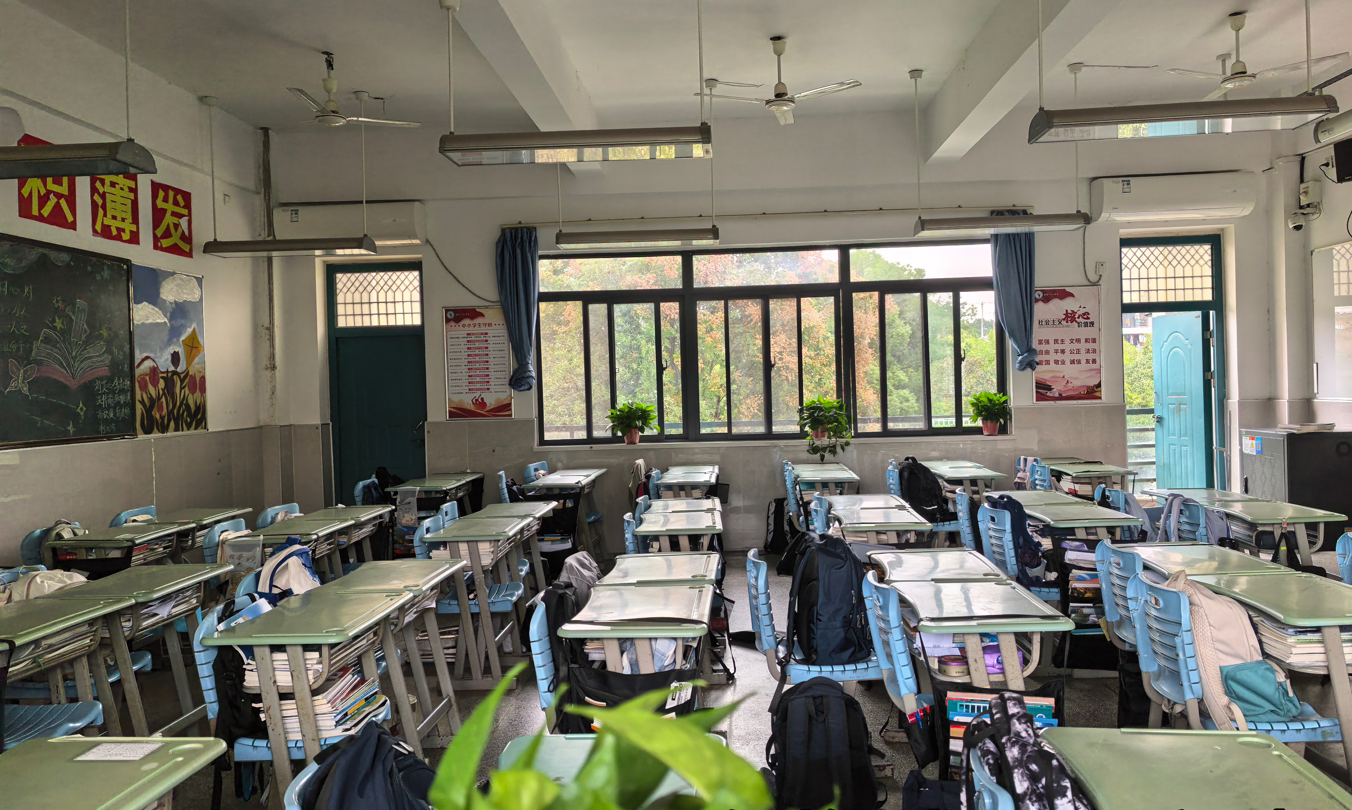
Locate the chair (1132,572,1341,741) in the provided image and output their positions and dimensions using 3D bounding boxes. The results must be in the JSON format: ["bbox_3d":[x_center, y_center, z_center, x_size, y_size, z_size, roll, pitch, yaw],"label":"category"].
[{"bbox_3d":[1.656,0.921,2.811,0.460,0.810,0.410,-2,1,4],"label":"chair"}]

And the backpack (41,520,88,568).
[{"bbox_3d":[-3.164,0.797,4.930,0.190,0.410,0.290,-2,1,8],"label":"backpack"}]

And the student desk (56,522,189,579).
[{"bbox_3d":[-2.804,1.042,4.813,0.430,0.765,0.600,-2,1,3],"label":"student desk"}]

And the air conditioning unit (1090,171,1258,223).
[{"bbox_3d":[4.062,-1.694,7.691,1.160,0.335,0.255,-2,1,4],"label":"air conditioning unit"}]

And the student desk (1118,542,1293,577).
[{"bbox_3d":[1.901,0.939,3.450,0.440,0.772,0.600,-2,1,3],"label":"student desk"}]

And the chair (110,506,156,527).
[{"bbox_3d":[-2.984,1.035,5.588,0.500,0.815,0.420,-2,1,3],"label":"chair"}]

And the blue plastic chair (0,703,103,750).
[{"bbox_3d":[-2.099,1.041,2.938,0.490,0.790,0.410,-2,1,4],"label":"blue plastic chair"}]

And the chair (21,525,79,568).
[{"bbox_3d":[-3.046,1.025,4.871,0.460,0.810,0.410,-2,1,4],"label":"chair"}]

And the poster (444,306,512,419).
[{"bbox_3d":[-1.784,-0.377,8.488,0.610,1.020,0.025,-2,1,3],"label":"poster"}]

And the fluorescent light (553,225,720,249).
[{"bbox_3d":[-0.285,-1.298,7.293,1.250,0.130,0.270,-2,1,3],"label":"fluorescent light"}]

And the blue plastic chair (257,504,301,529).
[{"bbox_3d":[-2.123,1.000,5.564,0.490,0.790,0.410,-2,1,4],"label":"blue plastic chair"}]

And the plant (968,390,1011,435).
[{"bbox_3d":[2.686,0.068,8.031,0.370,0.380,0.360,-2,1,3],"label":"plant"}]

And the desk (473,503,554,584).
[{"bbox_3d":[-0.941,0.983,5.394,0.425,0.757,0.600,-2,1,4],"label":"desk"}]

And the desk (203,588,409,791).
[{"bbox_3d":[-1.119,1.035,2.986,0.440,0.745,0.600,-2,1,4],"label":"desk"}]

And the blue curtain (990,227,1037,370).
[{"bbox_3d":[2.861,-0.945,7.900,0.390,1.360,0.160,-2,1,3],"label":"blue curtain"}]

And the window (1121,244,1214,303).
[{"bbox_3d":[4.259,-1.145,8.121,0.800,0.520,0.060,-2,1,3],"label":"window"}]

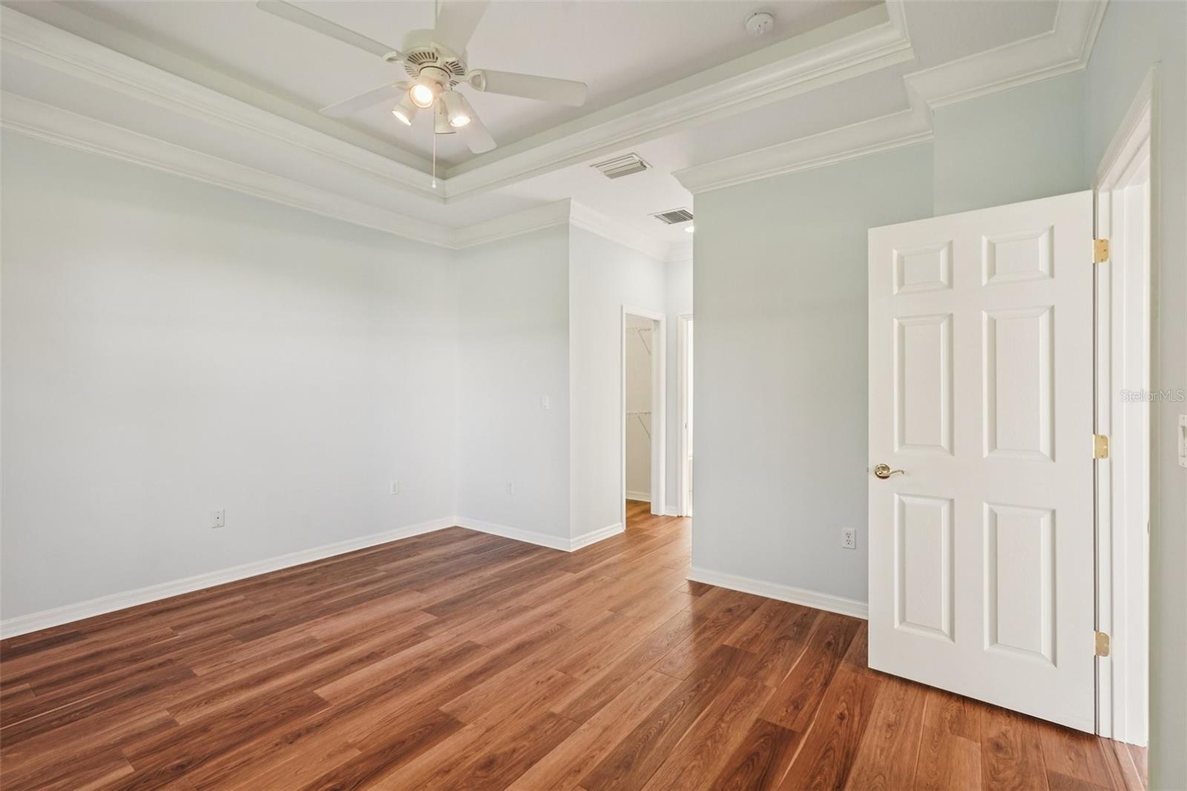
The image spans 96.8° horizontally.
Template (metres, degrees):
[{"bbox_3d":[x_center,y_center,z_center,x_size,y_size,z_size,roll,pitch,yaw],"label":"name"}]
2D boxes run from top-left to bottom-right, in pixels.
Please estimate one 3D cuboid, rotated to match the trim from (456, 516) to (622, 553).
[{"bbox_3d":[-0.535,1.229,5.023,1.460,0.093,0.775,0,0,36],"label":"trim"}]

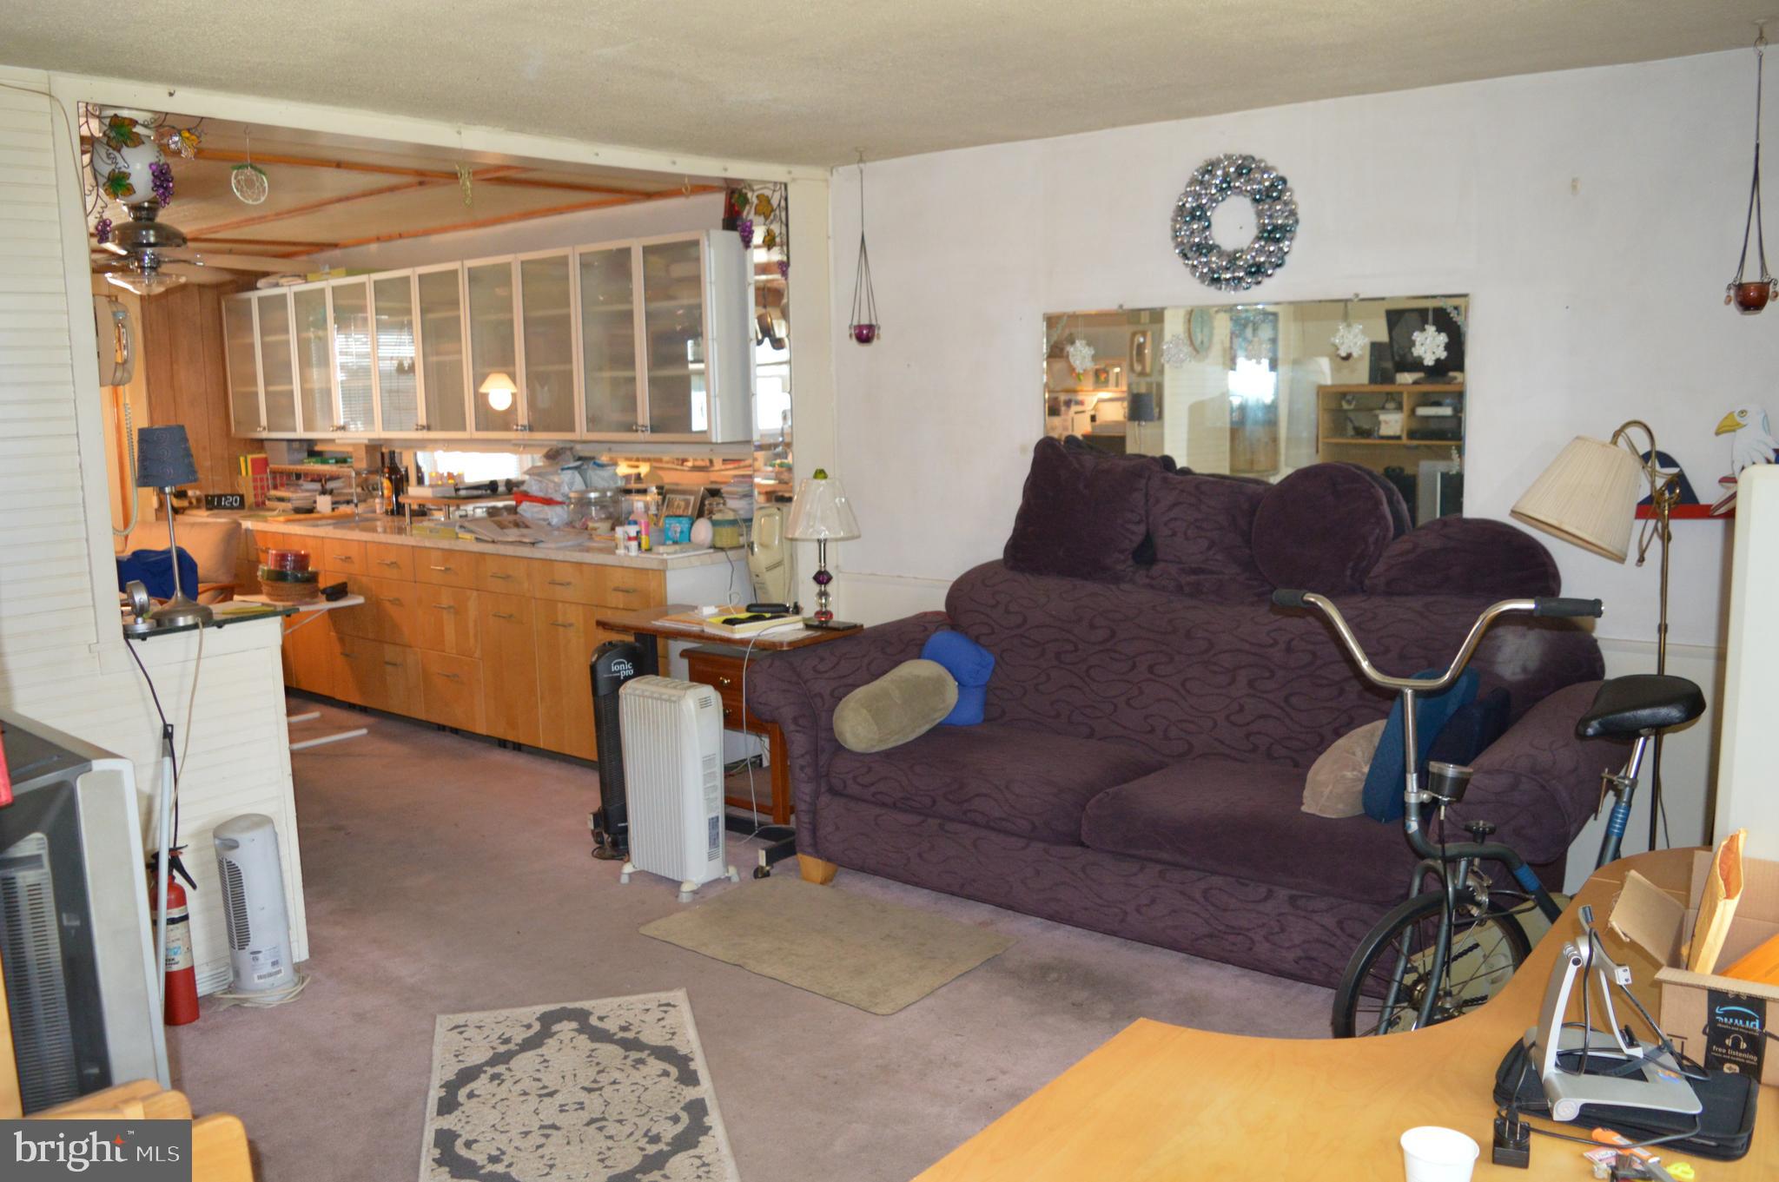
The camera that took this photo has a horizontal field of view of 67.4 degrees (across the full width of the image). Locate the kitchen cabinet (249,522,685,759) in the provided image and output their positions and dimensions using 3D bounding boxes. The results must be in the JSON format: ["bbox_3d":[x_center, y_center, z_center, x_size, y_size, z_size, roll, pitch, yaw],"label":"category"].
[{"bbox_3d":[-1.929,0.162,6.434,3.300,0.910,0.630,6,11,38],"label":"kitchen cabinet"}]

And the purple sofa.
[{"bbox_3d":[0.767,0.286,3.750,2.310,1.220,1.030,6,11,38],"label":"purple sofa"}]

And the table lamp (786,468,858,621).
[{"bbox_3d":[-0.232,-0.154,4.528,0.250,0.525,0.250,-1,9,0],"label":"table lamp"}]

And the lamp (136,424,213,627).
[{"bbox_3d":[-1.856,-0.172,3.465,0.160,0.515,0.160,6,11,38],"label":"lamp"}]

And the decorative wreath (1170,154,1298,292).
[{"bbox_3d":[1.067,-1.146,4.173,0.410,0.410,0.070,6,11,38],"label":"decorative wreath"}]

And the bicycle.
[{"bbox_3d":[1.165,0.534,2.459,0.920,1.100,0.480,-4,9,-20],"label":"bicycle"}]

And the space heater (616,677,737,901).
[{"bbox_3d":[-0.646,0.571,4.032,0.350,0.630,0.250,6,11,38],"label":"space heater"}]

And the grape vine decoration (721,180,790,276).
[{"bbox_3d":[-0.465,-1.329,4.914,0.050,0.360,0.320,6,13,36],"label":"grape vine decoration"}]

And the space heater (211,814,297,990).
[{"bbox_3d":[-1.707,0.825,3.589,0.160,0.465,0.170,6,11,38],"label":"space heater"}]

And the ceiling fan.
[{"bbox_3d":[-2.843,-1.311,5.097,1.220,0.370,1.220,6,11,38],"label":"ceiling fan"}]

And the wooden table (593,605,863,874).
[{"bbox_3d":[-0.575,0.485,4.696,0.920,0.755,0.500,6,11,38],"label":"wooden table"}]

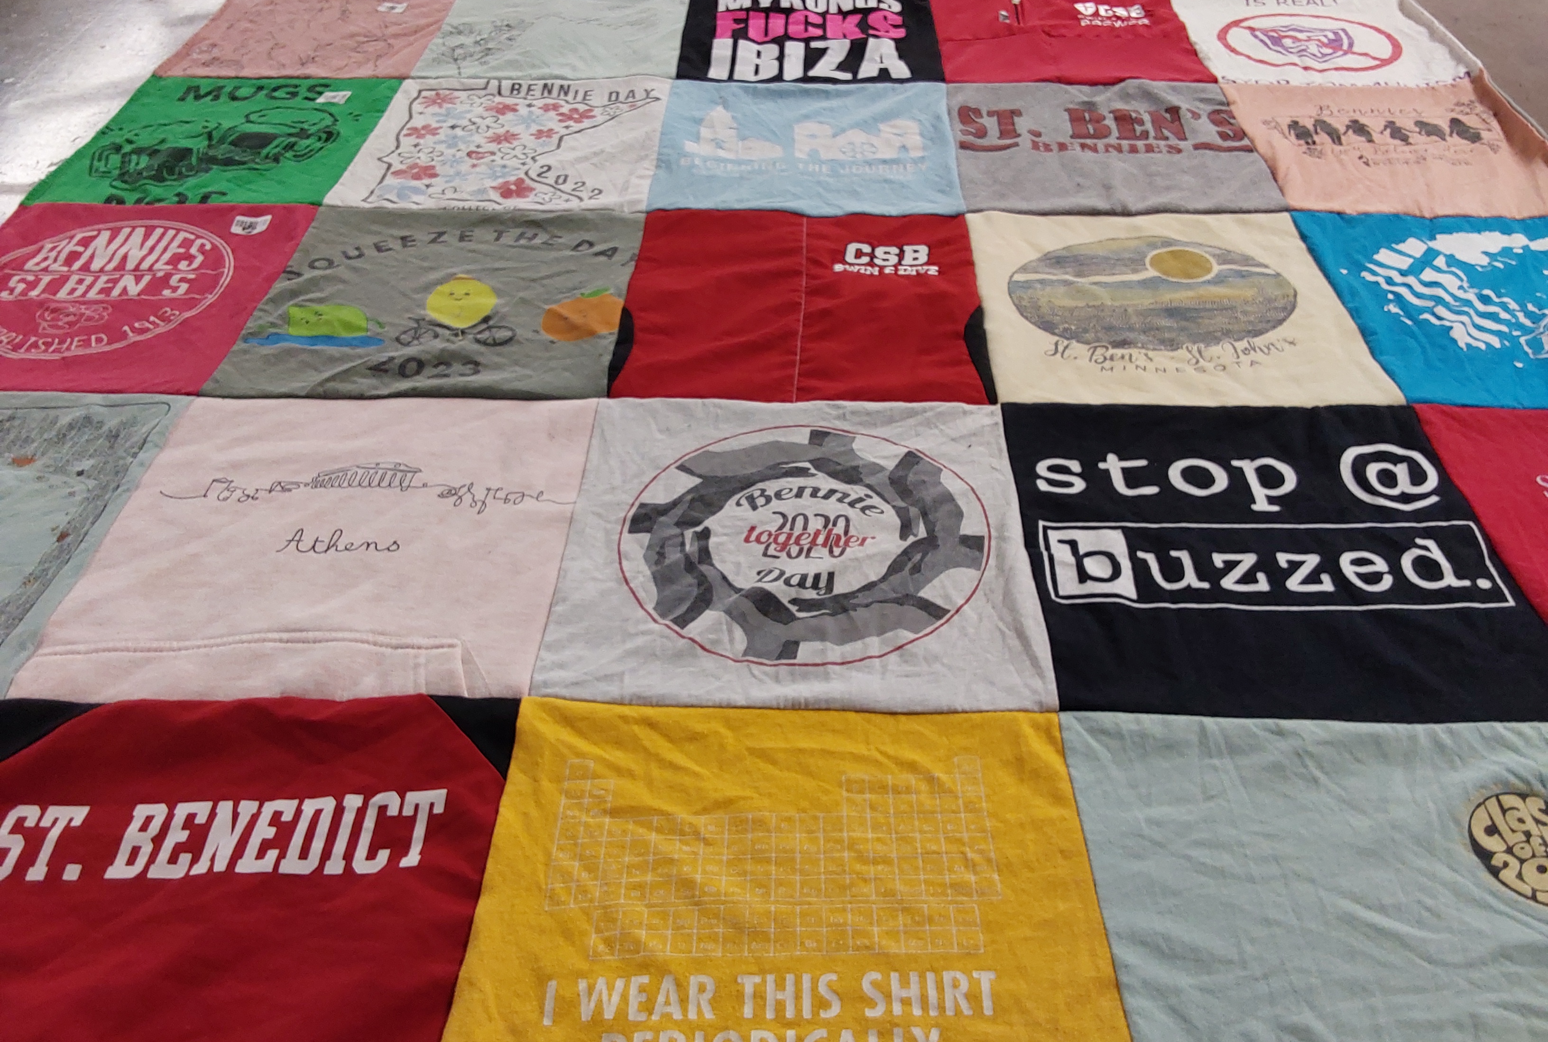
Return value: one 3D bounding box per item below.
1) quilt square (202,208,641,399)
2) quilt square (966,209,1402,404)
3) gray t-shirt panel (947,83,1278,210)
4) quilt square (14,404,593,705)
[{"bbox_3d":[-0.305,-0.212,1.164,0.339,0.020,0.337,1,41,2],"label":"quilt square"},{"bbox_3d":[0.356,-0.204,1.147,0.334,0.020,0.338,0,41,1],"label":"quilt square"},{"bbox_3d":[0.367,-0.424,1.401,0.330,0.020,0.340,1,41,1],"label":"gray t-shirt panel"},{"bbox_3d":[-0.315,0.005,0.914,0.334,0.020,0.332,1,41,1],"label":"quilt square"}]

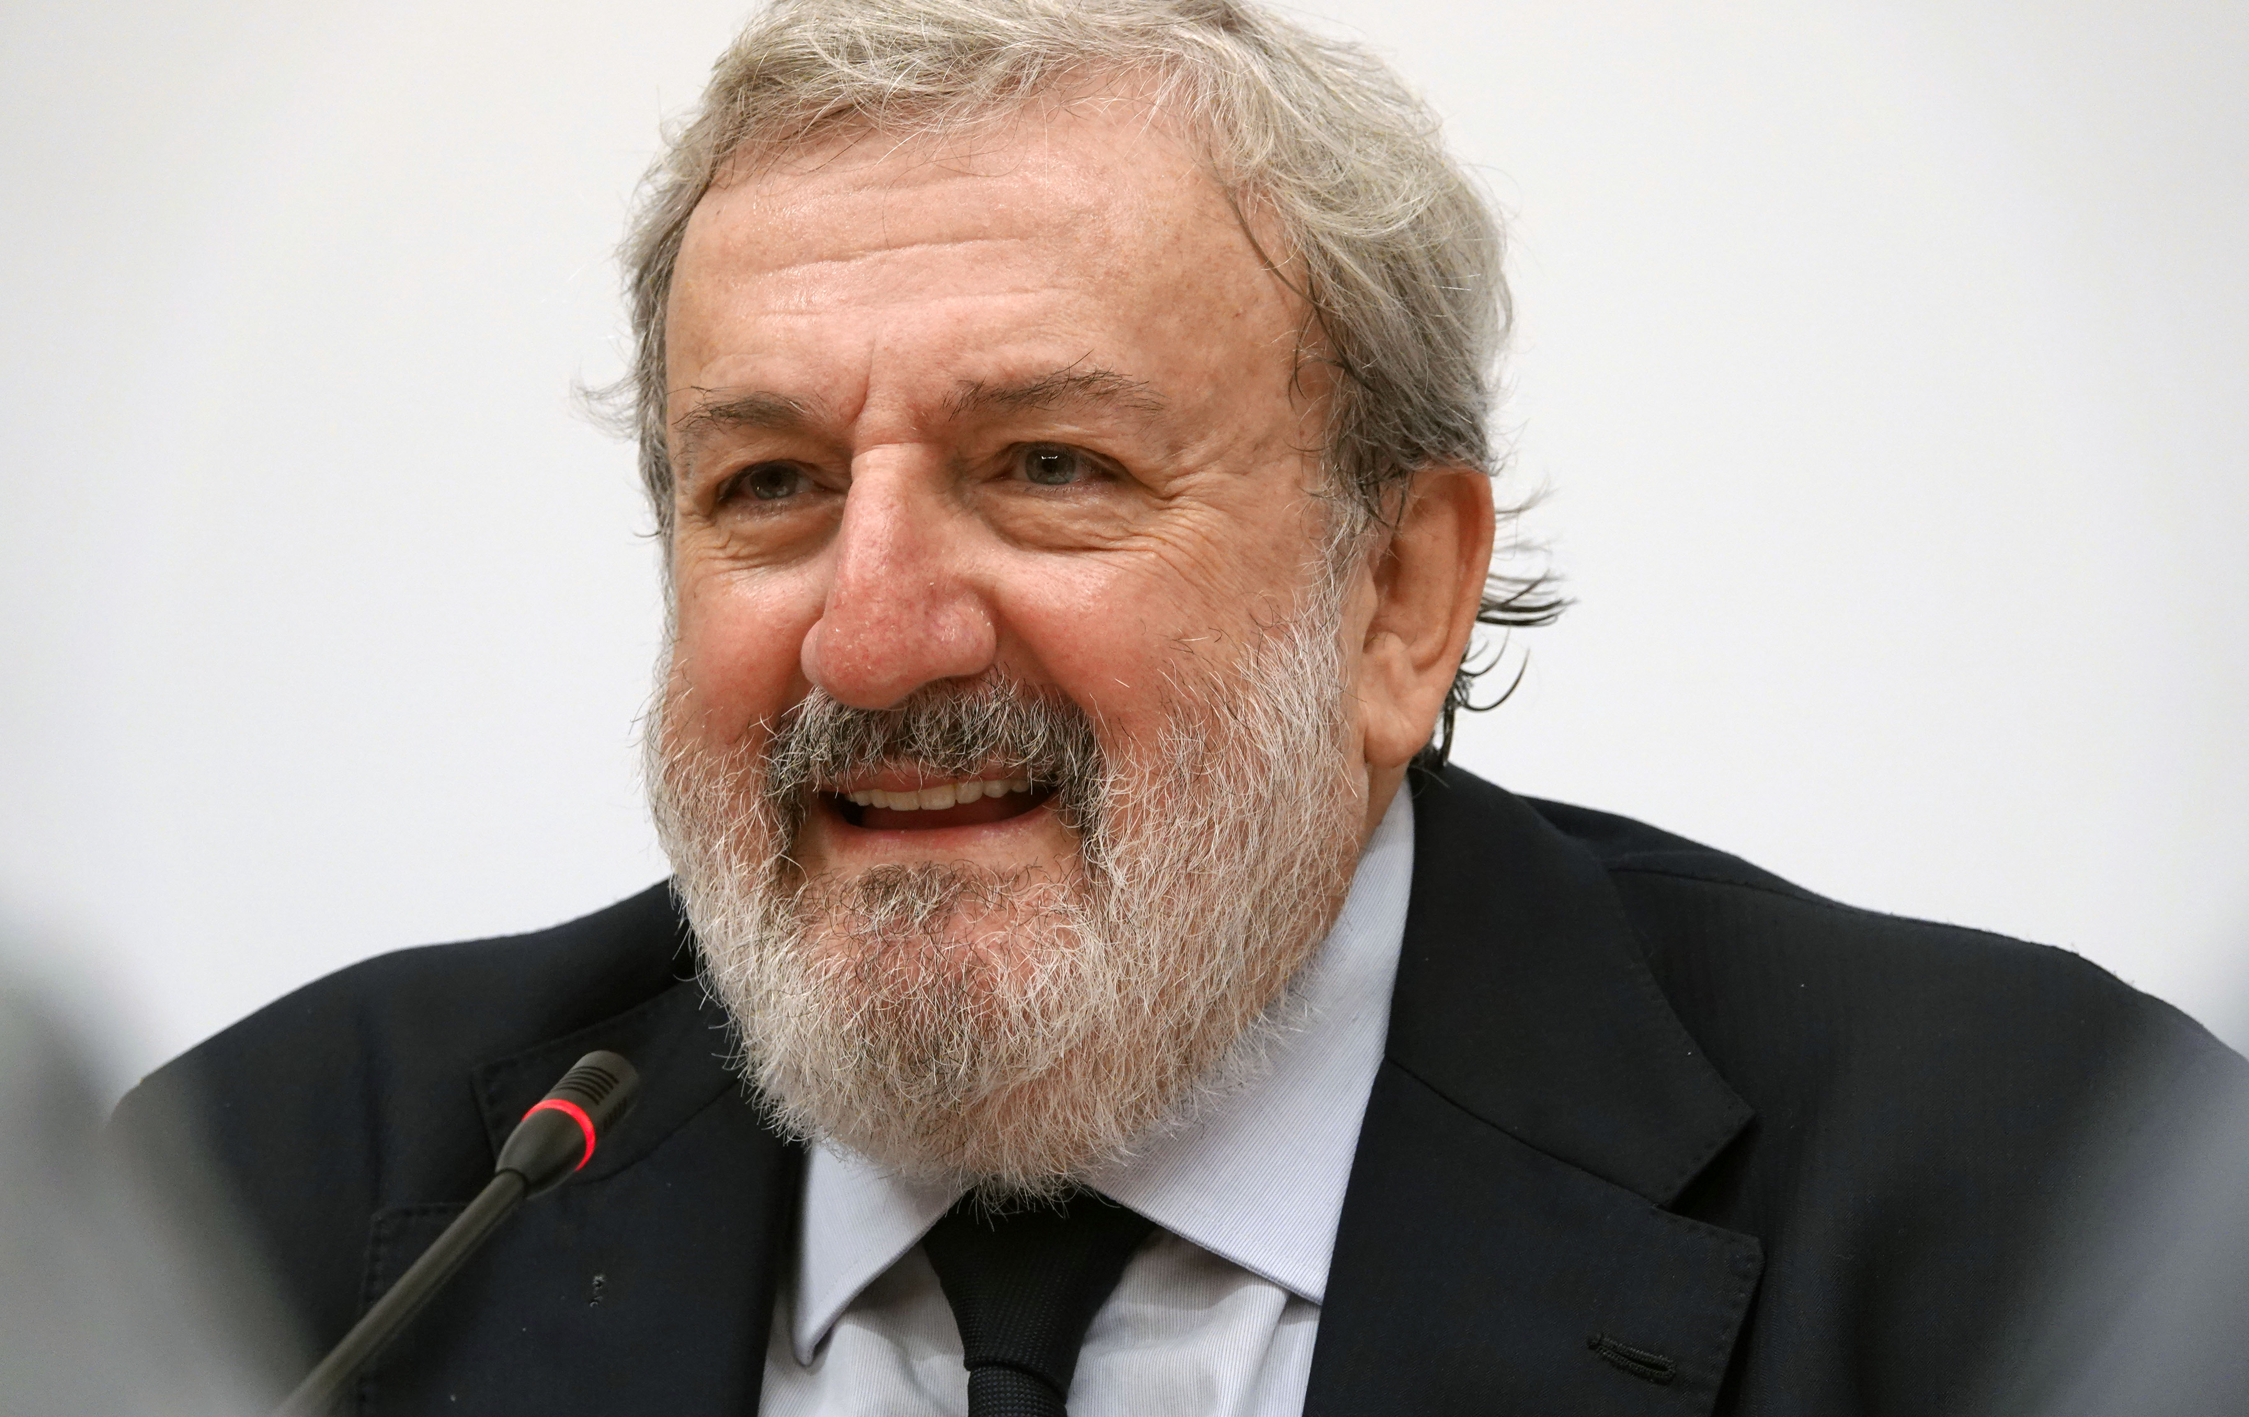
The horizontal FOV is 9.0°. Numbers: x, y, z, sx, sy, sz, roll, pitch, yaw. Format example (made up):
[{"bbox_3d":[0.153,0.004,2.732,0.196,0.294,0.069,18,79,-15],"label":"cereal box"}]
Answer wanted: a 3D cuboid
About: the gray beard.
[{"bbox_3d":[-0.030,0.039,3.150,0.150,0.140,0.113,-1,-7,21],"label":"gray beard"}]

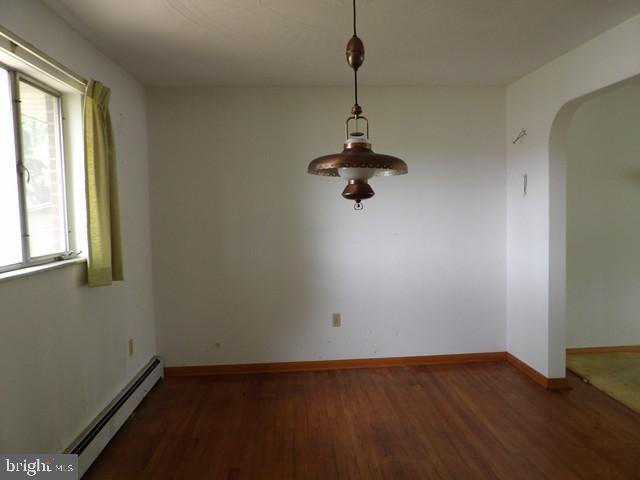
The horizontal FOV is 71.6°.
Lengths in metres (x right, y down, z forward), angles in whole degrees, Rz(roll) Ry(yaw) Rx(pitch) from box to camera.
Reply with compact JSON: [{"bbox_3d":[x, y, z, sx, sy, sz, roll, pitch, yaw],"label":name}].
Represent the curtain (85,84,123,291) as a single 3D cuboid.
[{"bbox_3d":[-1.280,-0.330,2.625,0.110,1.185,0.265,-2,4,-4],"label":"curtain"}]

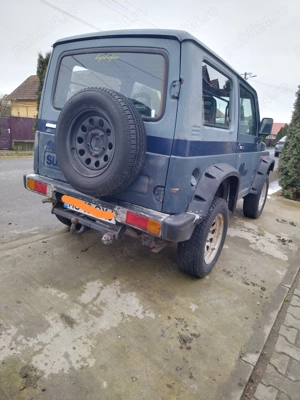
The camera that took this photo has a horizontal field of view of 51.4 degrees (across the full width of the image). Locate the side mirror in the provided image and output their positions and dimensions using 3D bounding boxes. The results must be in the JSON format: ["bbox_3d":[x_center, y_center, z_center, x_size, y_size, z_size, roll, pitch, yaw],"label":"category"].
[{"bbox_3d":[1.271,-0.804,3.431,0.135,0.185,0.085,16,18,28],"label":"side mirror"}]

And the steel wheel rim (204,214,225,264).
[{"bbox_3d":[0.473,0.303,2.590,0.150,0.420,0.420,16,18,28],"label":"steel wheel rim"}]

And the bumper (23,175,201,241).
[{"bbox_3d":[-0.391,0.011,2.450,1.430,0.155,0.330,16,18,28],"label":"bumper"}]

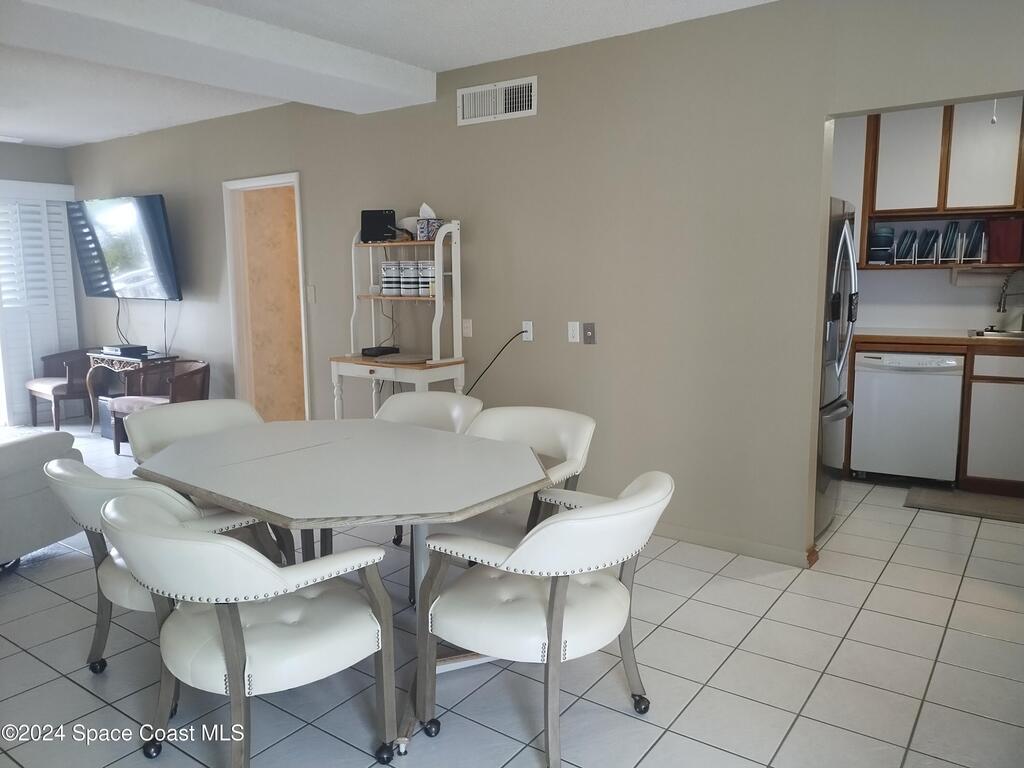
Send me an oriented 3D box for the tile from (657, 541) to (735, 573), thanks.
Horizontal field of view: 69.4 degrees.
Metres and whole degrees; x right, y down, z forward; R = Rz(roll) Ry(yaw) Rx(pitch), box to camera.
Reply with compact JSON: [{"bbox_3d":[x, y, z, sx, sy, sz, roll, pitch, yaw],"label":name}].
[{"bbox_3d":[0.903,0.850,3.574,0.297,0.010,0.297,5,10,36],"label":"tile"}]

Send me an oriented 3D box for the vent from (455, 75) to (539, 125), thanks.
[{"bbox_3d":[-0.109,-1.581,4.134,0.557,0.207,0.025,5,10,36],"label":"vent"}]

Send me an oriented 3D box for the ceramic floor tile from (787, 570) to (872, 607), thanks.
[{"bbox_3d":[1.381,0.885,3.196,0.297,0.010,0.297,5,10,36],"label":"ceramic floor tile"}]

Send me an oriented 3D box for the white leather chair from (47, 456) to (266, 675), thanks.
[{"bbox_3d":[-1.137,0.596,2.518,0.610,0.820,0.660,6,10,35],"label":"white leather chair"}]

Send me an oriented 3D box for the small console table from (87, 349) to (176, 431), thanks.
[{"bbox_3d":[-3.422,0.112,6.676,1.012,0.740,0.308,5,10,36],"label":"small console table"}]

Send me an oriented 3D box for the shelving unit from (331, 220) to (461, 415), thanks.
[{"bbox_3d":[-0.712,-0.125,4.560,0.785,1.703,0.374,5,10,36],"label":"shelving unit"}]

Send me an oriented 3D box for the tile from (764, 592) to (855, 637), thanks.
[{"bbox_3d":[1.220,0.934,3.001,0.302,0.010,0.302,6,10,35],"label":"tile"}]

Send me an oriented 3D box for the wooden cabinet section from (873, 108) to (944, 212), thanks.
[{"bbox_3d":[2.603,-1.448,4.801,0.363,0.646,0.300,5,10,36],"label":"wooden cabinet section"}]

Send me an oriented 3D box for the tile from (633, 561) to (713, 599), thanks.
[{"bbox_3d":[0.725,0.886,3.333,0.297,0.010,0.297,5,10,36],"label":"tile"}]

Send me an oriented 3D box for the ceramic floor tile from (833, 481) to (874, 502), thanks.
[{"bbox_3d":[2.075,0.683,4.650,0.297,0.010,0.297,5,10,36],"label":"ceramic floor tile"}]

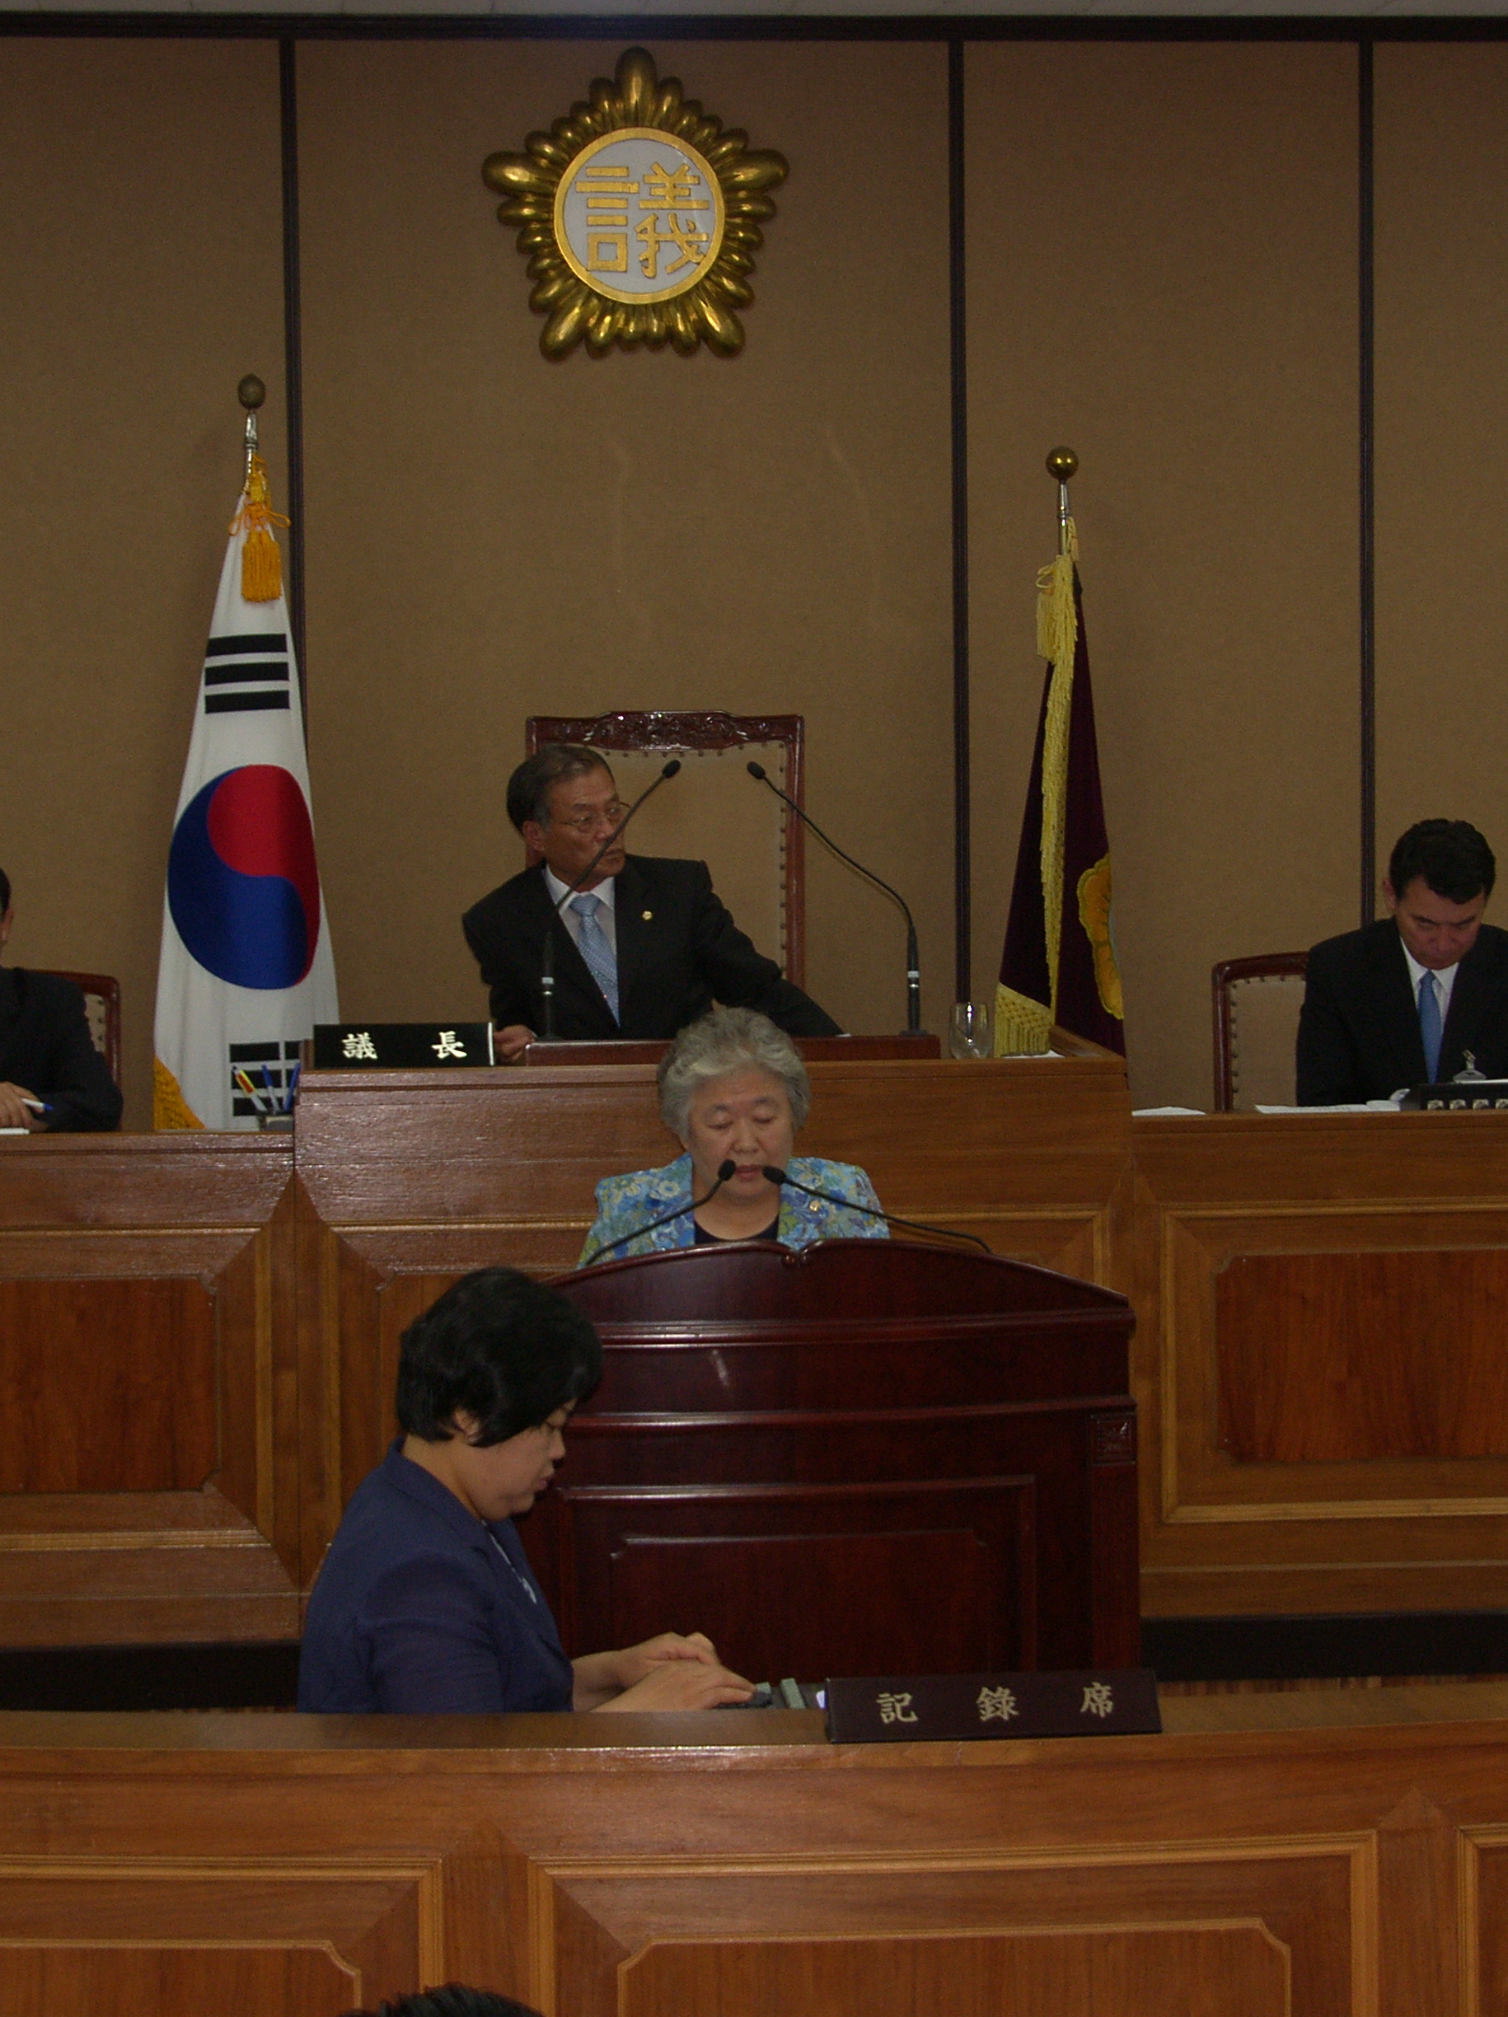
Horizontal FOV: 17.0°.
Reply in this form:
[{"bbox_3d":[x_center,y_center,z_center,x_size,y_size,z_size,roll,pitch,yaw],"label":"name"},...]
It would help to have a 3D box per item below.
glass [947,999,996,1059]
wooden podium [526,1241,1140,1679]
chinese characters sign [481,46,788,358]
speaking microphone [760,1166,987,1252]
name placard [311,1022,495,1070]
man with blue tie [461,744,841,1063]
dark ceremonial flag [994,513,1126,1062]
[{"bbox_3d":[0.354,0.036,8.270,0.070,0.095,0.070,-1,3,-5],"label":"glass"},{"bbox_3d":[0.021,0.860,6.990,0.920,1.140,0.560,-1,3,-9],"label":"wooden podium"},{"bbox_3d":[-0.226,-1.537,9.630,0.595,0.600,0.070,-1,3,-5],"label":"chinese characters sign"},{"bbox_3d":[0.170,0.290,6.880,0.340,0.160,0.060,1,4,27],"label":"speaking microphone"},{"bbox_3d":[-0.566,0.061,8.120,0.290,0.075,0.060,-1,3,-2],"label":"name placard"},{"bbox_3d":[-0.161,0.216,8.600,0.640,1.320,0.780,-1,3,-7],"label":"man with blue tie"},{"bbox_3d":[0.571,-0.233,9.340,0.290,1.360,0.240,-1,3,-5],"label":"dark ceremonial flag"}]

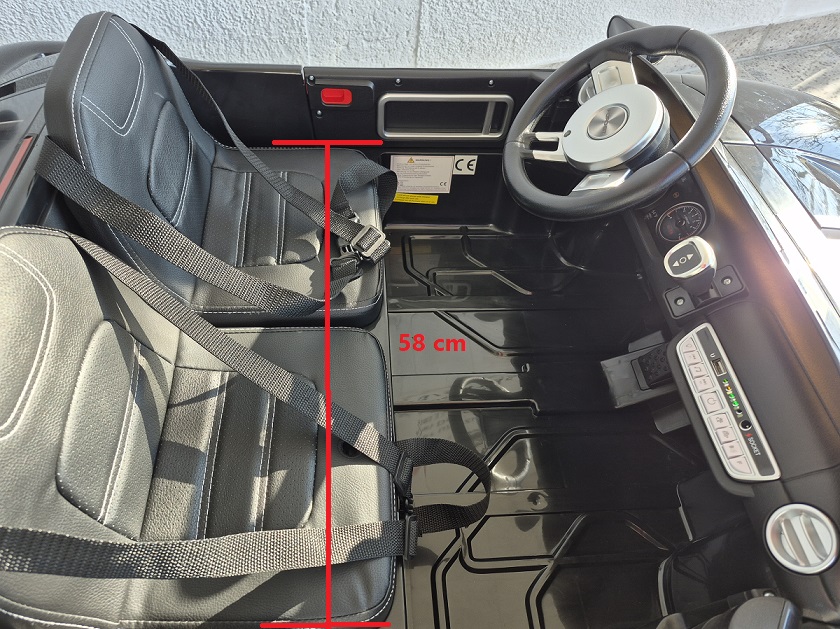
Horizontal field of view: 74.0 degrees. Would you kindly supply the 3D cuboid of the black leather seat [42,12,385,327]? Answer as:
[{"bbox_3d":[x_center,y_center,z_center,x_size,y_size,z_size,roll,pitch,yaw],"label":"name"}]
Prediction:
[{"bbox_3d":[-0.190,-0.165,0.605,0.292,0.285,0.282,-1,55,-6],"label":"black leather seat"}]

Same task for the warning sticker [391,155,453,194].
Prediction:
[{"bbox_3d":[0.002,-0.208,0.833,0.092,0.069,0.002,-1,52,-5],"label":"warning sticker"}]

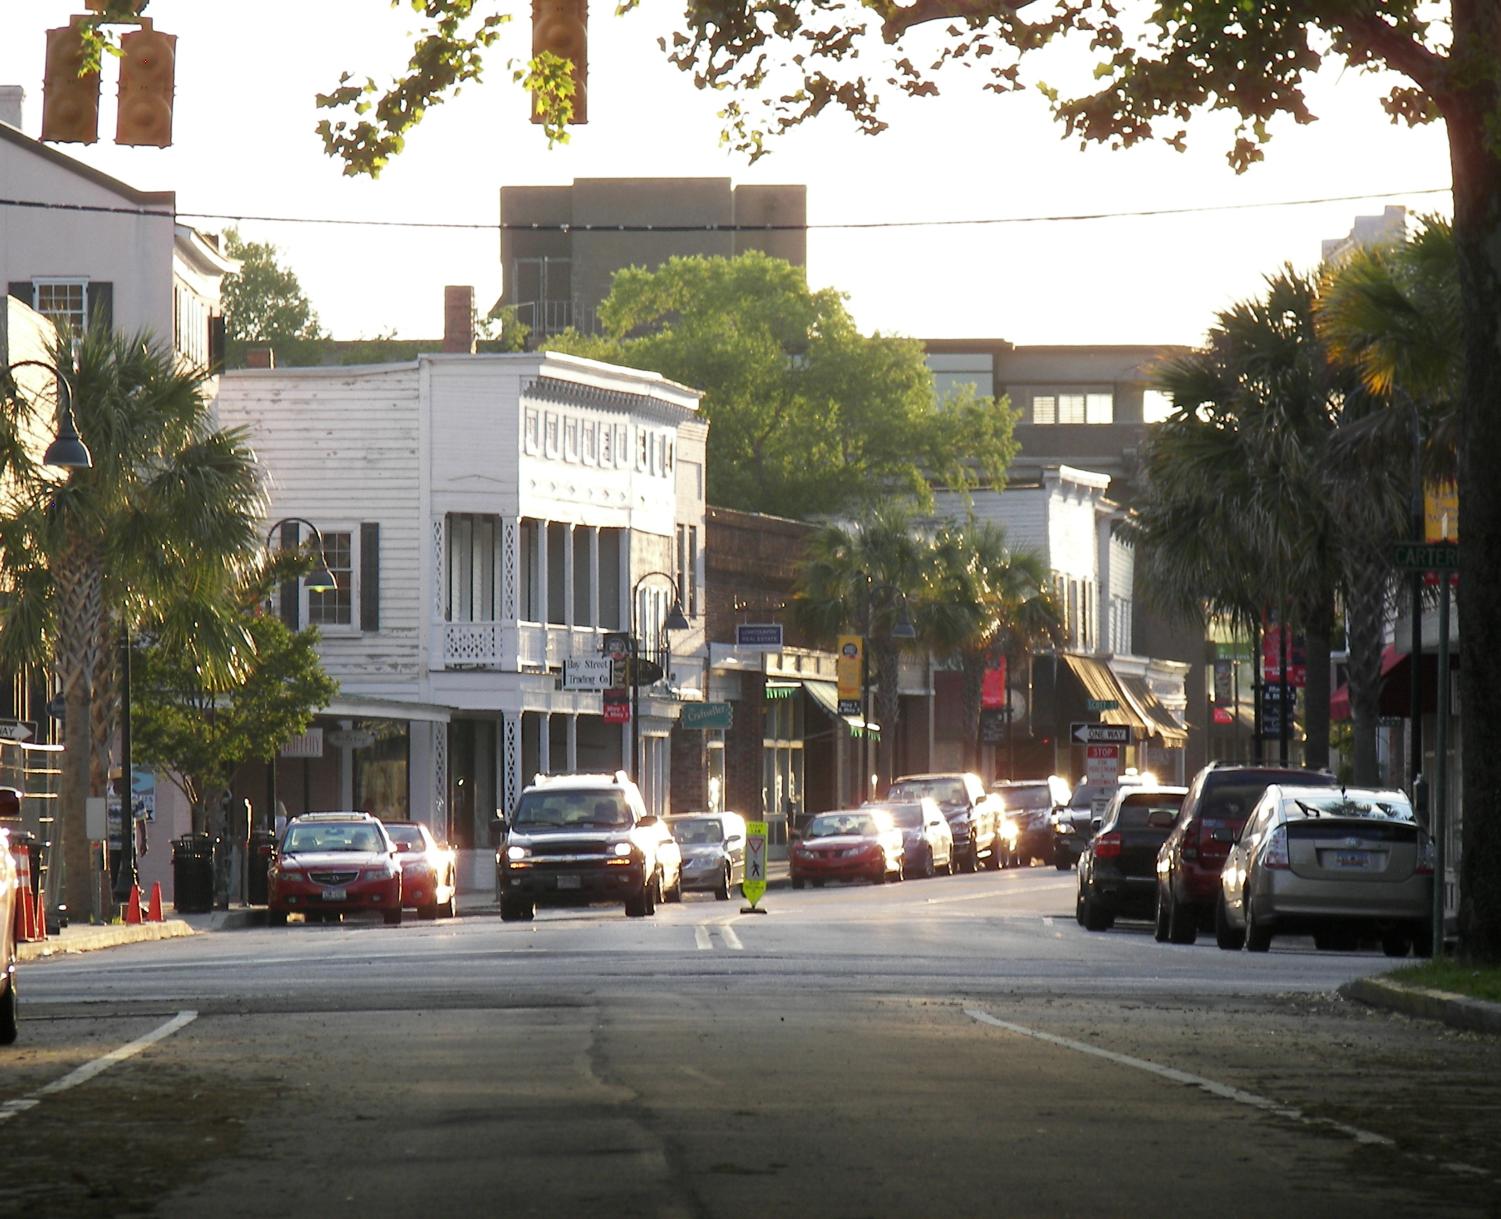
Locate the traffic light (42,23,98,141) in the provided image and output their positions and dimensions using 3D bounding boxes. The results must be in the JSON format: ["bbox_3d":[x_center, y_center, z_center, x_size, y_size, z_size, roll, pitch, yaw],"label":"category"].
[{"bbox_3d":[-4.320,-3.345,70.000,0.360,0.770,0.380,3,-1,2],"label":"traffic light"}]

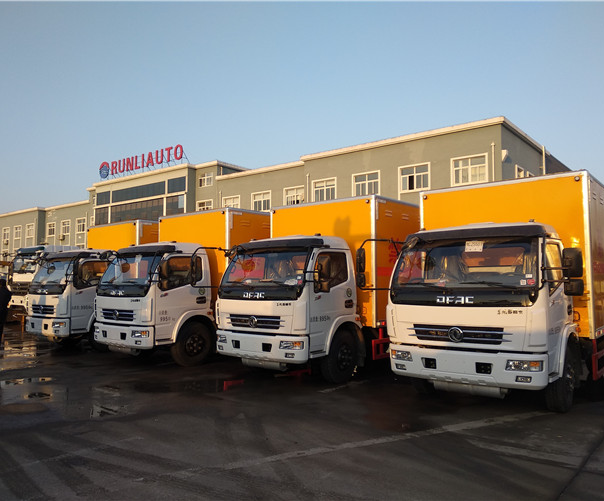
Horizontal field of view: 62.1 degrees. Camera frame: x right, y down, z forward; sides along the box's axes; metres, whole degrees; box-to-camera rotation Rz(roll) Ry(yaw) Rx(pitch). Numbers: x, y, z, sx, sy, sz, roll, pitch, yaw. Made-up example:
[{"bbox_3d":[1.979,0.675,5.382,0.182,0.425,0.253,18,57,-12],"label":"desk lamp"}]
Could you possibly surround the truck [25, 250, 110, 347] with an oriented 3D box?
[{"bbox_3d":[-3.725,0.926,13.802,2.405,3.046,6.696,-3,-5,40],"label":"truck"}]

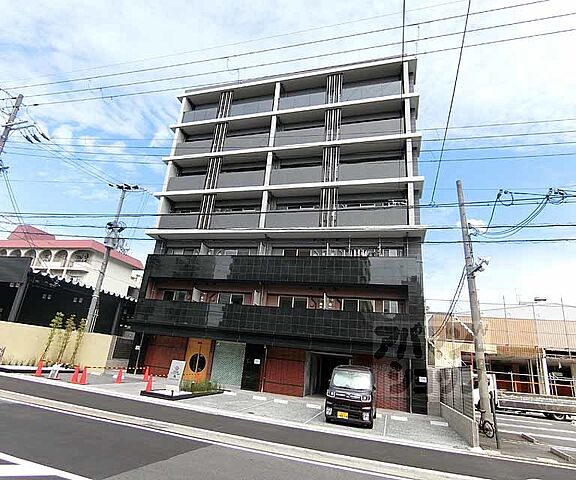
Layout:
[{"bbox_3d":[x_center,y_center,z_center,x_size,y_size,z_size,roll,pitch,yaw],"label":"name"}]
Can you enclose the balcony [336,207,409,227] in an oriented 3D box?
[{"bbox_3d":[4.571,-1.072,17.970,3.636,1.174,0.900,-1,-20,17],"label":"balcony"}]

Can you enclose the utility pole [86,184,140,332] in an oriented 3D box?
[{"bbox_3d":[-12.600,1.934,22.730,1.900,13.001,1.200,-1,-20,17],"label":"utility pole"}]

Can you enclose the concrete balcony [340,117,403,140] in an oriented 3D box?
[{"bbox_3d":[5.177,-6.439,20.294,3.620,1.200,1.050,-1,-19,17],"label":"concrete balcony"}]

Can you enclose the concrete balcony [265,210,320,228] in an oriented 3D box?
[{"bbox_3d":[0.358,-1.004,19.241,3.129,1.131,0.900,-1,-20,17],"label":"concrete balcony"}]

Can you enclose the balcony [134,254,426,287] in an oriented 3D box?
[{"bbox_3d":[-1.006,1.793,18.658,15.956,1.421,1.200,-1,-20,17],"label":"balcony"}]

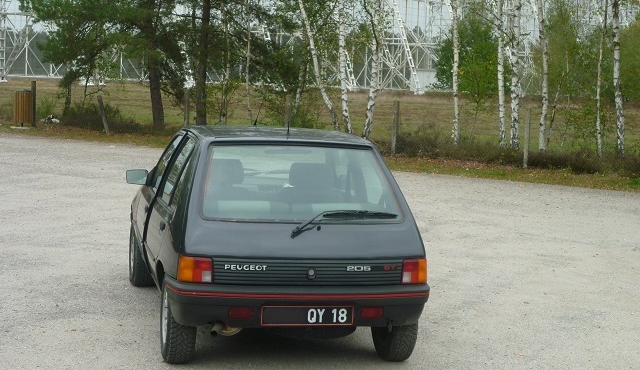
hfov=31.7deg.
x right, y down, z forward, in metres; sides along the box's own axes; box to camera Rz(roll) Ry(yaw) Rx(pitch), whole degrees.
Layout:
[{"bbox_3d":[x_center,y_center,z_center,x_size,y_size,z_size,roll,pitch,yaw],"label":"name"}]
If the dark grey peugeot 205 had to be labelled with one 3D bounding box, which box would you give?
[{"bbox_3d":[-0.472,0.257,7.981,1.600,1.380,3.700,2,5,-14],"label":"dark grey peugeot 205"}]

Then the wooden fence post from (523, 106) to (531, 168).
[{"bbox_3d":[4.634,-1.048,25.194,0.100,1.318,0.100,4,5,10],"label":"wooden fence post"}]

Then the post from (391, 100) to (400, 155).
[{"bbox_3d":[1.827,-1.382,27.362,0.125,1.321,0.125,3,5,4],"label":"post"}]

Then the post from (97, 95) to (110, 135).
[{"bbox_3d":[-5.789,-1.869,30.198,0.105,1.075,0.105,-13,8,-10],"label":"post"}]

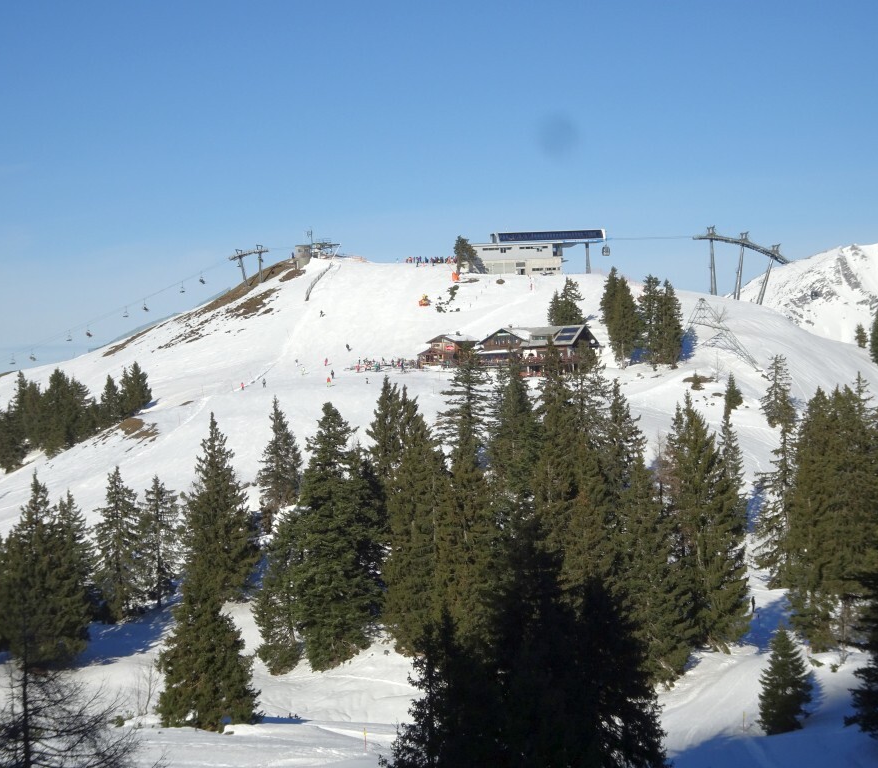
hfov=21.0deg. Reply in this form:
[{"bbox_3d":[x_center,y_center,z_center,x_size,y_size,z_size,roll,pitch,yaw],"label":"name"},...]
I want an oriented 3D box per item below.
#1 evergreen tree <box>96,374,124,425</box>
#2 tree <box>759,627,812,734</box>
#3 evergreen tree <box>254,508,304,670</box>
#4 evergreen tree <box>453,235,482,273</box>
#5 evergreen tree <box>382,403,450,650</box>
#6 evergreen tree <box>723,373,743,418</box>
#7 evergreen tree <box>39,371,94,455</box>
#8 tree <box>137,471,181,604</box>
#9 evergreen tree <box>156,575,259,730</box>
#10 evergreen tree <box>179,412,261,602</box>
[{"bbox_3d":[-60.800,3.050,438.000,4.570,9.620,4.430,-1,-1,0],"label":"evergreen tree"},{"bbox_3d":[32.505,27.908,222.000,5.150,9.940,5.150,0,1,0],"label":"tree"},{"bbox_3d":[-16.380,21.310,243.000,5.610,17.050,5.440,-1,-1,0],"label":"evergreen tree"},{"bbox_3d":[6.985,-31.984,580.000,6.730,9.310,6.730,0,1,0],"label":"evergreen tree"},{"bbox_3d":[-2.470,15.620,249.000,7.150,25.670,6.940,-1,-1,0],"label":"evergreen tree"},{"bbox_3d":[52.890,1.890,425.000,3.230,7.900,3.140,-1,-1,0],"label":"evergreen tree"},{"bbox_3d":[-65.930,5.060,420.000,9.440,15.620,9.160,-1,-1,0],"label":"evergreen tree"},{"bbox_3d":[-33.188,18.635,280.000,4.870,15.850,4.870,0,1,0],"label":"tree"},{"bbox_3d":[-22.206,25.755,227.000,9.780,14.960,9.780,0,1,0],"label":"evergreen tree"},{"bbox_3d":[-24.930,14.200,270.000,8.900,21.450,8.630,-1,-1,0],"label":"evergreen tree"}]

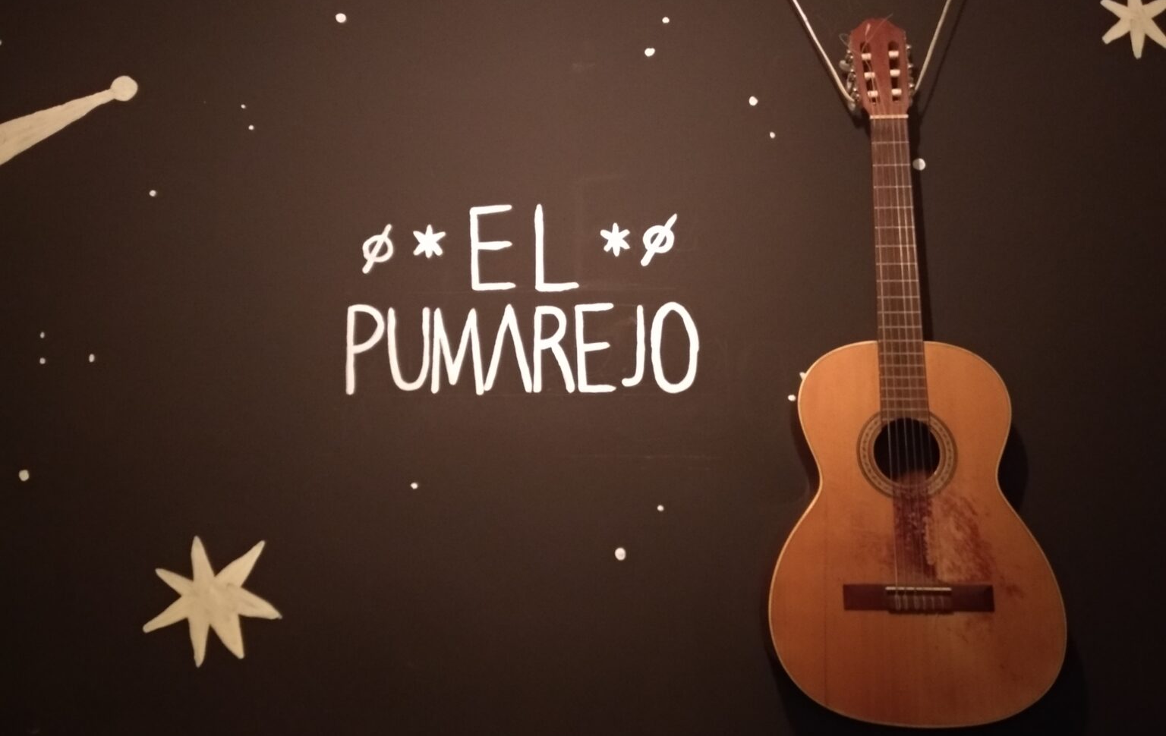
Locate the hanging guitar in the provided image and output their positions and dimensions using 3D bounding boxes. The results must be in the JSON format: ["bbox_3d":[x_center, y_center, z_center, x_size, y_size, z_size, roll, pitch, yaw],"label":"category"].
[{"bbox_3d":[0.438,-0.036,1.237,0.372,1.004,0.106,0,-11,6],"label":"hanging guitar"}]

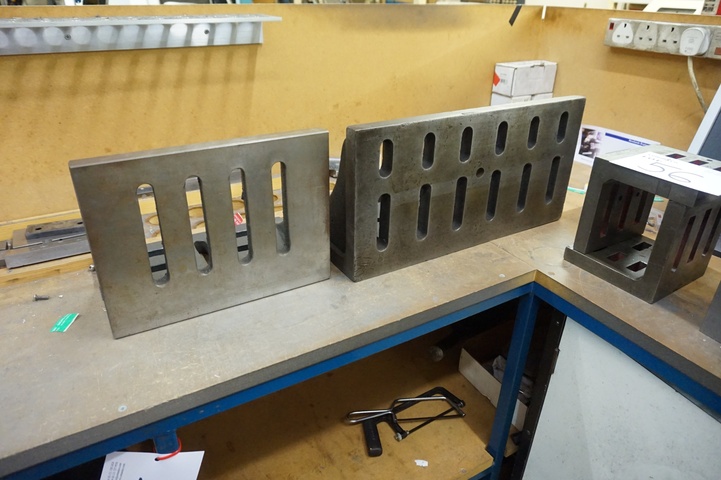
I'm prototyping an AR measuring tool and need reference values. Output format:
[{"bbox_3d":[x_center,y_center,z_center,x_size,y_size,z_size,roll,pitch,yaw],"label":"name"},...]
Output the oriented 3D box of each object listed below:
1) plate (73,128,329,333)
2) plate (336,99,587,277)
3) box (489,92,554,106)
[{"bbox_3d":[-0.223,-0.047,0.693,0.301,0.225,0.194,-14,31,-27],"label":"plate"},{"bbox_3d":[0.141,-0.129,0.850,0.464,0.229,0.192,-15,31,-28],"label":"plate"},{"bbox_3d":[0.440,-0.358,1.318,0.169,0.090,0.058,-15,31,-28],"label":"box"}]

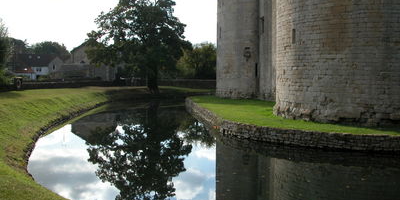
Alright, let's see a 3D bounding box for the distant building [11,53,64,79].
[{"bbox_3d":[-43.400,-8.870,108.000,13.000,7.400,8.000,0,4,-6],"label":"distant building"}]

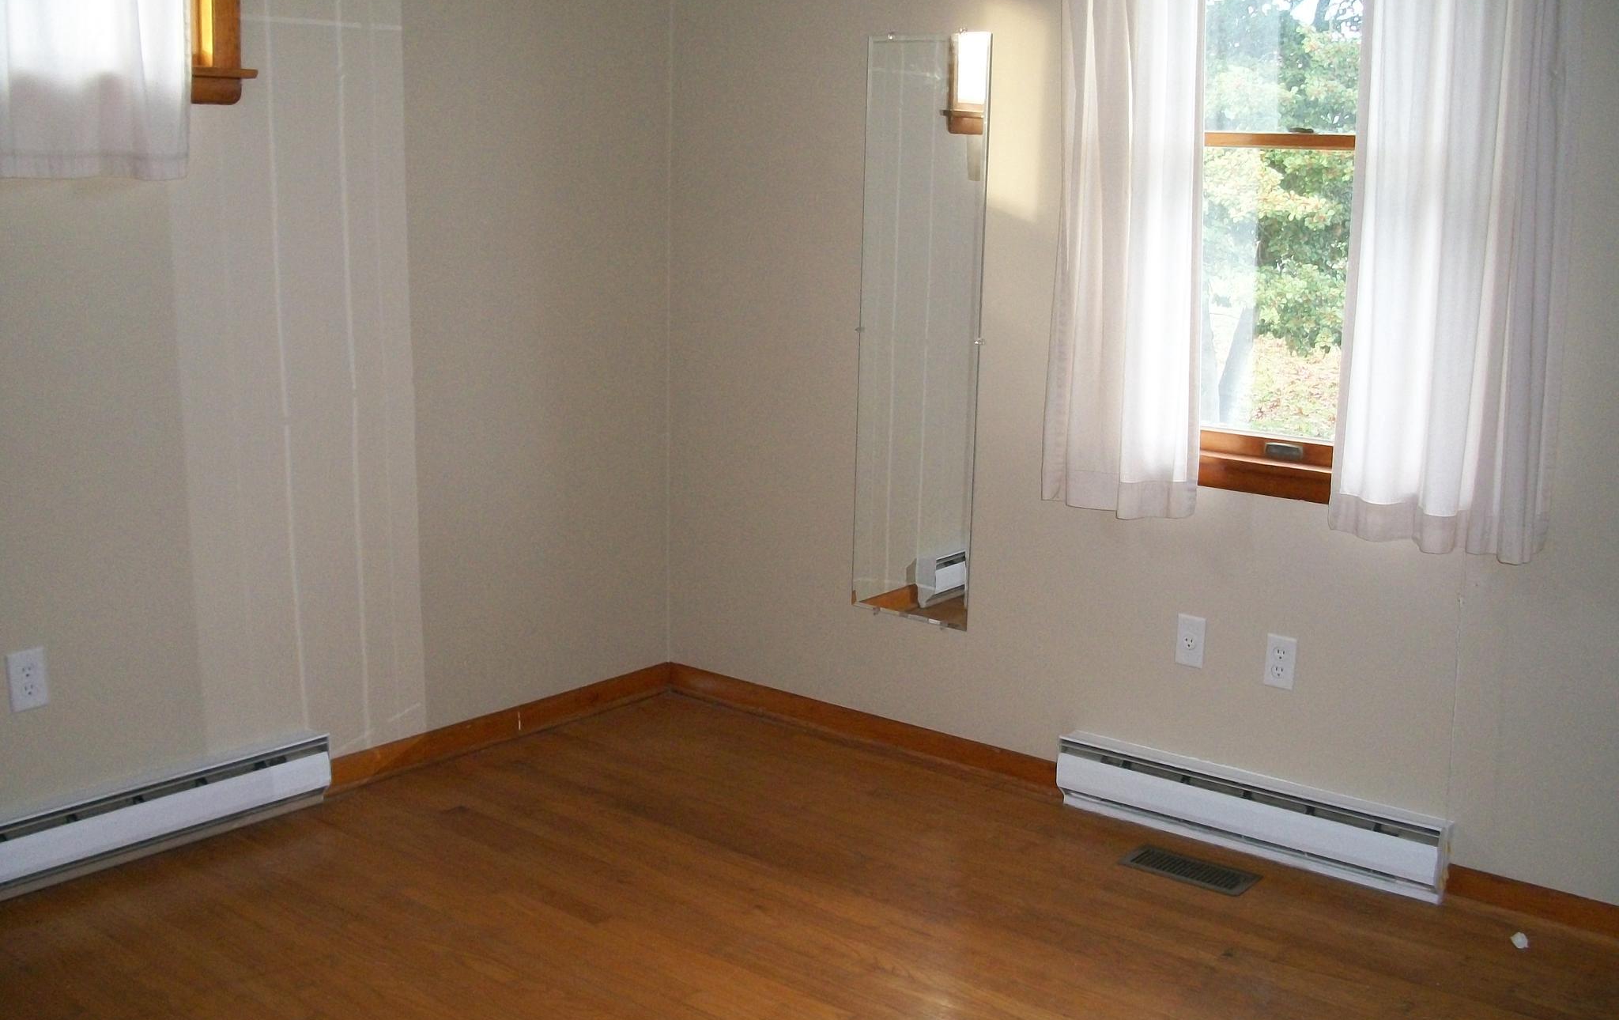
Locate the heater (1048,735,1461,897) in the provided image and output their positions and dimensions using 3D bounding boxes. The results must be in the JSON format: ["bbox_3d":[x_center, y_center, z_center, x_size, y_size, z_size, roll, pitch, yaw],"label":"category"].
[{"bbox_3d":[0.981,0.691,3.721,0.907,0.178,0.088,9,13,38],"label":"heater"}]

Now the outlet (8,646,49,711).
[{"bbox_3d":[-1.605,0.351,3.368,0.009,0.122,0.076,9,13,38],"label":"outlet"}]

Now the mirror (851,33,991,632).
[{"bbox_3d":[0.273,-0.442,4.161,0.370,1.478,0.012,9,13,38],"label":"mirror"}]

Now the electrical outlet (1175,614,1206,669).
[{"bbox_3d":[0.881,0.305,3.789,0.070,0.115,0.009,9,13,38],"label":"electrical outlet"}]

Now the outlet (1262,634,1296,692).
[{"bbox_3d":[1.050,0.341,3.656,0.070,0.115,0.009,9,13,38],"label":"outlet"}]

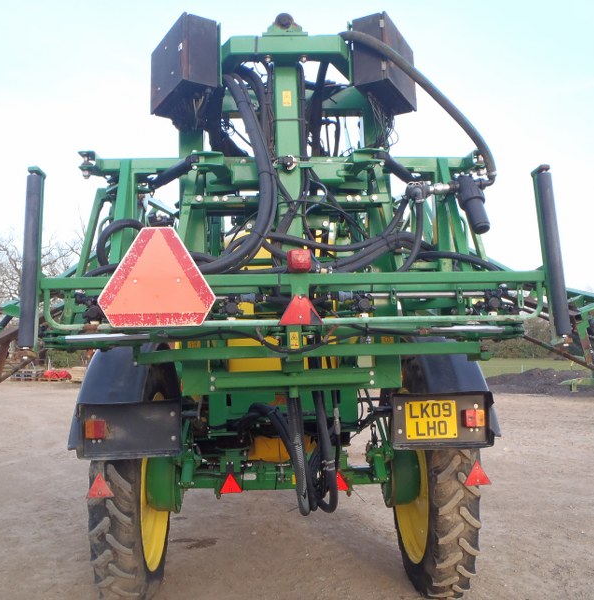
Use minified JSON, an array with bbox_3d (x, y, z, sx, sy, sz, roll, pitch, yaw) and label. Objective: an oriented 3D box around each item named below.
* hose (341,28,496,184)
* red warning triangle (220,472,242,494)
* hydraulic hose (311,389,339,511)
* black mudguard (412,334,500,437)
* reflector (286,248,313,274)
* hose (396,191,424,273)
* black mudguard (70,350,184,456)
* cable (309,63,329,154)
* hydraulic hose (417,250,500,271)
[{"bbox_3d":[0.484,-0.773,2.600,0.590,0.590,0.200,-1,-4,-3],"label":"hose"},{"bbox_3d":[-0.436,1.216,4.280,0.147,0.137,0.012,-1,-4,-3],"label":"red warning triangle"},{"bbox_3d":[0.131,0.693,2.980,0.115,0.535,0.200,-1,-4,-3],"label":"hydraulic hose"},{"bbox_3d":[0.785,0.520,4.060,0.580,0.600,1.050,-1,-4,-3],"label":"black mudguard"},{"bbox_3d":[0.009,-0.140,2.320,0.085,0.080,0.055,0,-4,-6],"label":"reflector"},{"bbox_3d":[0.435,-0.257,2.460,0.100,0.300,0.090,-1,-4,-3],"label":"hose"},{"bbox_3d":[-0.940,0.570,3.970,0.600,0.630,1.050,-1,-4,-3],"label":"black mudguard"},{"bbox_3d":[0.099,-0.839,2.850,0.085,0.410,0.100,-1,-4,-3],"label":"cable"},{"bbox_3d":[0.640,-0.158,2.580,0.335,0.080,0.130,-1,-4,-3],"label":"hydraulic hose"}]

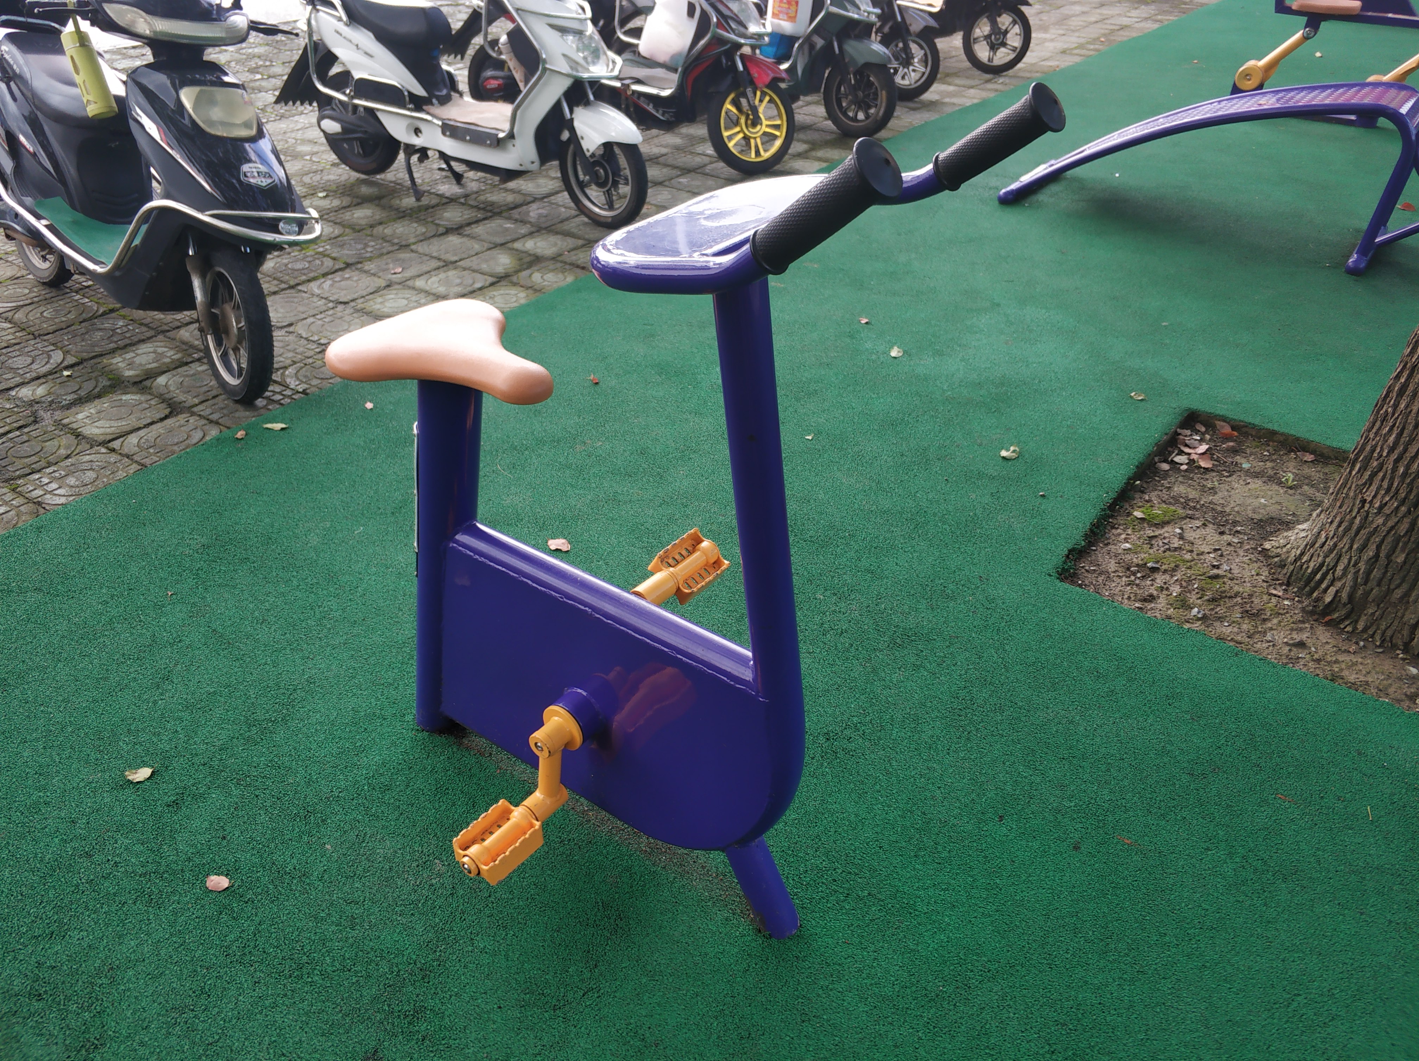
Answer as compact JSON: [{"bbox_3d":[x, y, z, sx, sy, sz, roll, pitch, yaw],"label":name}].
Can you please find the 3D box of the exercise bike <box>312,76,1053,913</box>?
[{"bbox_3d":[-0.140,-0.008,1.521,0.951,1.253,0.577,23,40,28],"label":"exercise bike"}]

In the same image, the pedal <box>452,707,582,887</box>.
[{"bbox_3d":[-0.283,0.388,1.635,0.088,0.193,0.213,23,40,28],"label":"pedal"}]

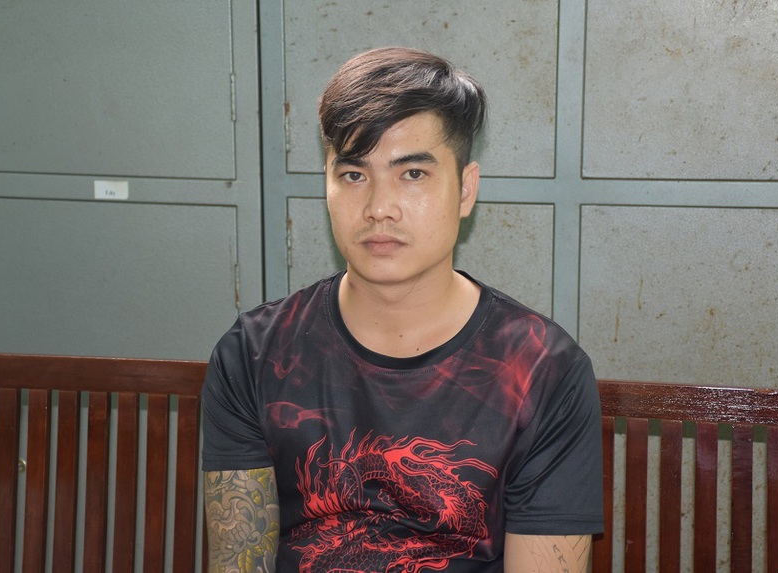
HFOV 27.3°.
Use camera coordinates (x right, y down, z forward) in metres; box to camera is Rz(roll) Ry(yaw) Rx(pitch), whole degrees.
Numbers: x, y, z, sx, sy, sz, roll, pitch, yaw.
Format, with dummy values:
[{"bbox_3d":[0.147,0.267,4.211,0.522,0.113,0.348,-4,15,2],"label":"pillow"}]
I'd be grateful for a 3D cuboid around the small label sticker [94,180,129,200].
[{"bbox_3d":[-0.409,-0.142,2.360,0.053,0.027,0.002,2,11,11],"label":"small label sticker"}]

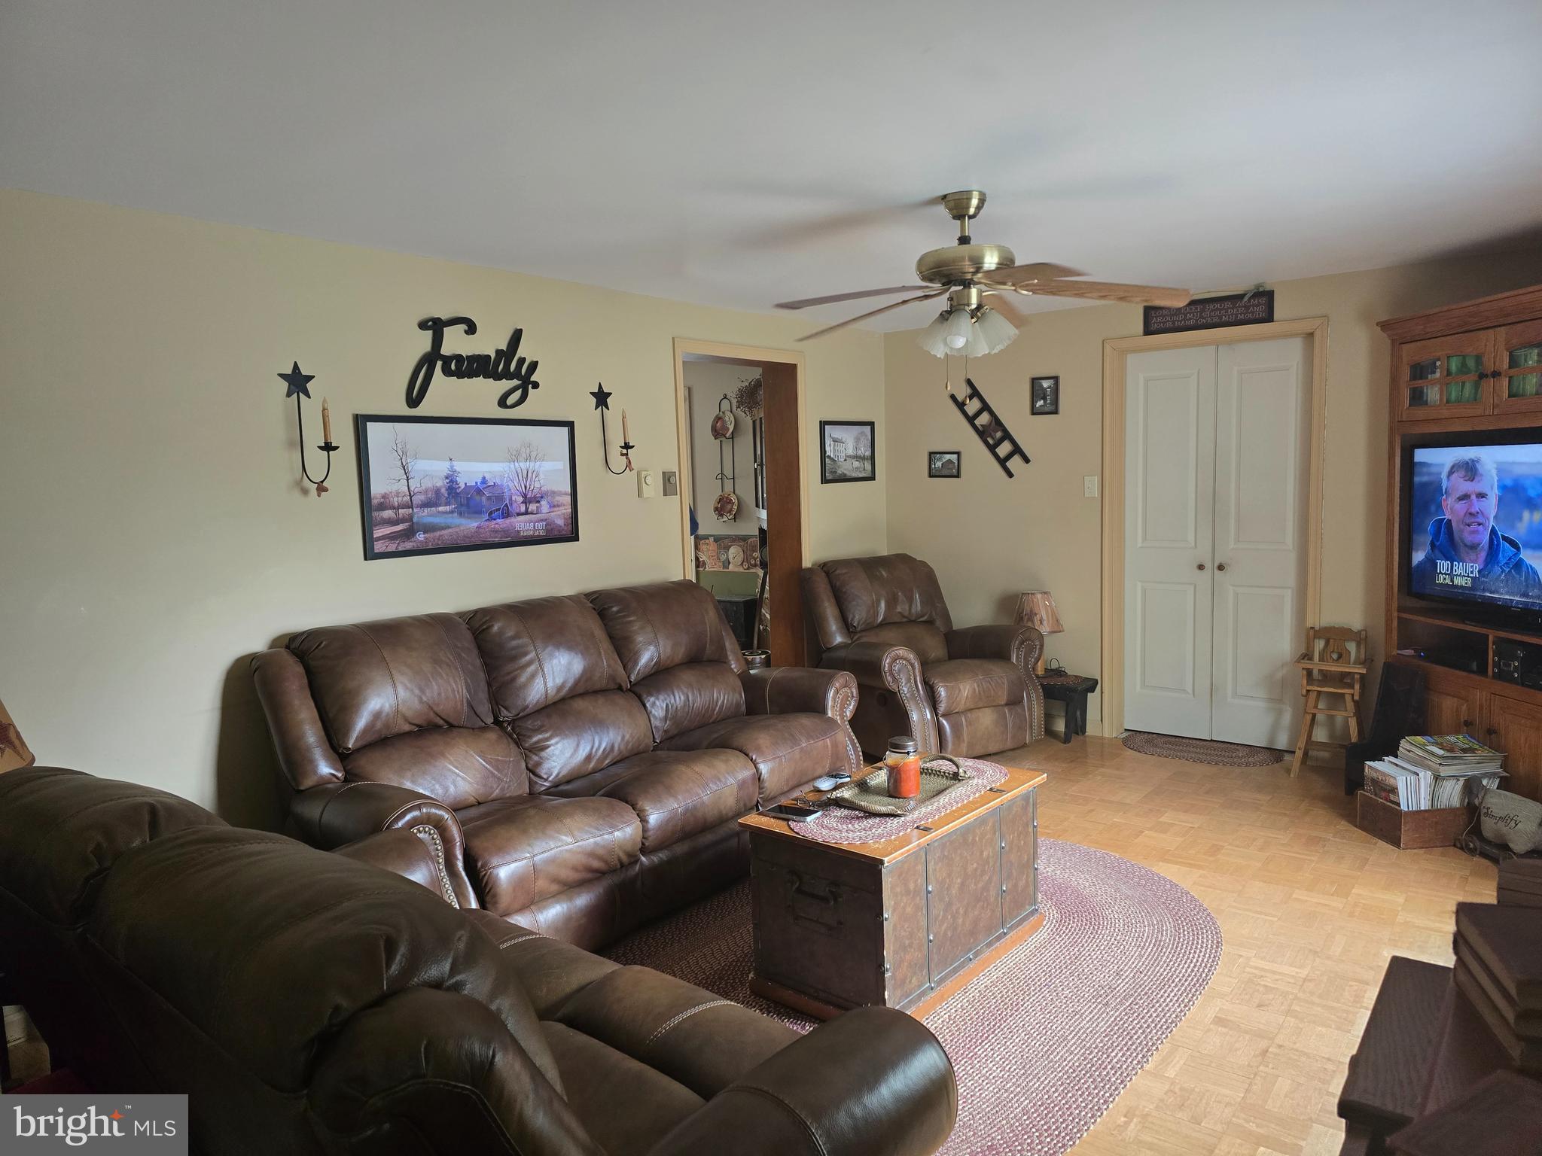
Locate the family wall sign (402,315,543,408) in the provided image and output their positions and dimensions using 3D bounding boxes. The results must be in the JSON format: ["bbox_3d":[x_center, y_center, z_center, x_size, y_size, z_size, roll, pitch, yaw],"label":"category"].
[{"bbox_3d":[-1.113,-0.809,3.884,0.020,0.345,0.612,3,7,38],"label":"family wall sign"}]

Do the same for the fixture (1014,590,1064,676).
[{"bbox_3d":[1.471,0.304,5.626,0.280,0.475,0.280,3,7,38],"label":"fixture"}]

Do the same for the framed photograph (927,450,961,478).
[{"bbox_3d":[1.018,-0.658,5.965,0.212,0.152,0.020,3,8,38],"label":"framed photograph"}]

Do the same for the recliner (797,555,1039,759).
[{"bbox_3d":[0.792,0.402,5.529,1.060,1.015,0.930,-5,7,-31],"label":"recliner"}]

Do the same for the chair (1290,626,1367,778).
[{"bbox_3d":[2.589,0.577,4.701,0.310,0.700,0.270,3,8,38],"label":"chair"}]

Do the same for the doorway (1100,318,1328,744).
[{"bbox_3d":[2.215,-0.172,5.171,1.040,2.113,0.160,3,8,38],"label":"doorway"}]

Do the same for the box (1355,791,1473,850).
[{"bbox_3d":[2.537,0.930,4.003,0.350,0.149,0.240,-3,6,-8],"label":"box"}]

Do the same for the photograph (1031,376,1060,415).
[{"bbox_3d":[1.495,-0.994,5.599,0.163,0.204,0.020,3,7,38],"label":"photograph"}]

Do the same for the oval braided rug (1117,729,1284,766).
[{"bbox_3d":[2.194,0.888,5.267,0.800,0.012,0.480,3,7,38],"label":"oval braided rug"}]

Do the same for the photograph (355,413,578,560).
[{"bbox_3d":[-1.119,-0.355,3.913,0.030,0.495,0.966,3,8,38],"label":"photograph"}]

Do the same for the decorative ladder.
[{"bbox_3d":[1.230,-0.846,5.765,0.030,0.605,0.150,-9,-27,-51],"label":"decorative ladder"}]

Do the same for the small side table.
[{"bbox_3d":[1.508,0.704,5.617,0.500,0.320,0.220,3,8,38],"label":"small side table"}]

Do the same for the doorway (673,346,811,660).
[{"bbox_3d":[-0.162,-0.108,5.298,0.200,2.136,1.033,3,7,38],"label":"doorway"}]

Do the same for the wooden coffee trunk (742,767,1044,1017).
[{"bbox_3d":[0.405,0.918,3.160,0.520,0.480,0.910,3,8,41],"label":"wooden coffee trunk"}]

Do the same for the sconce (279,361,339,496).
[{"bbox_3d":[-1.473,-0.482,3.308,0.215,0.440,0.127,3,8,38],"label":"sconce"}]

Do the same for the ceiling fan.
[{"bbox_3d":[0.594,-0.925,3.132,1.300,0.480,1.300,3,7,38],"label":"ceiling fan"}]

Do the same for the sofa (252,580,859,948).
[{"bbox_3d":[-0.618,0.605,3.782,0.980,1.030,2.260,3,8,40],"label":"sofa"}]

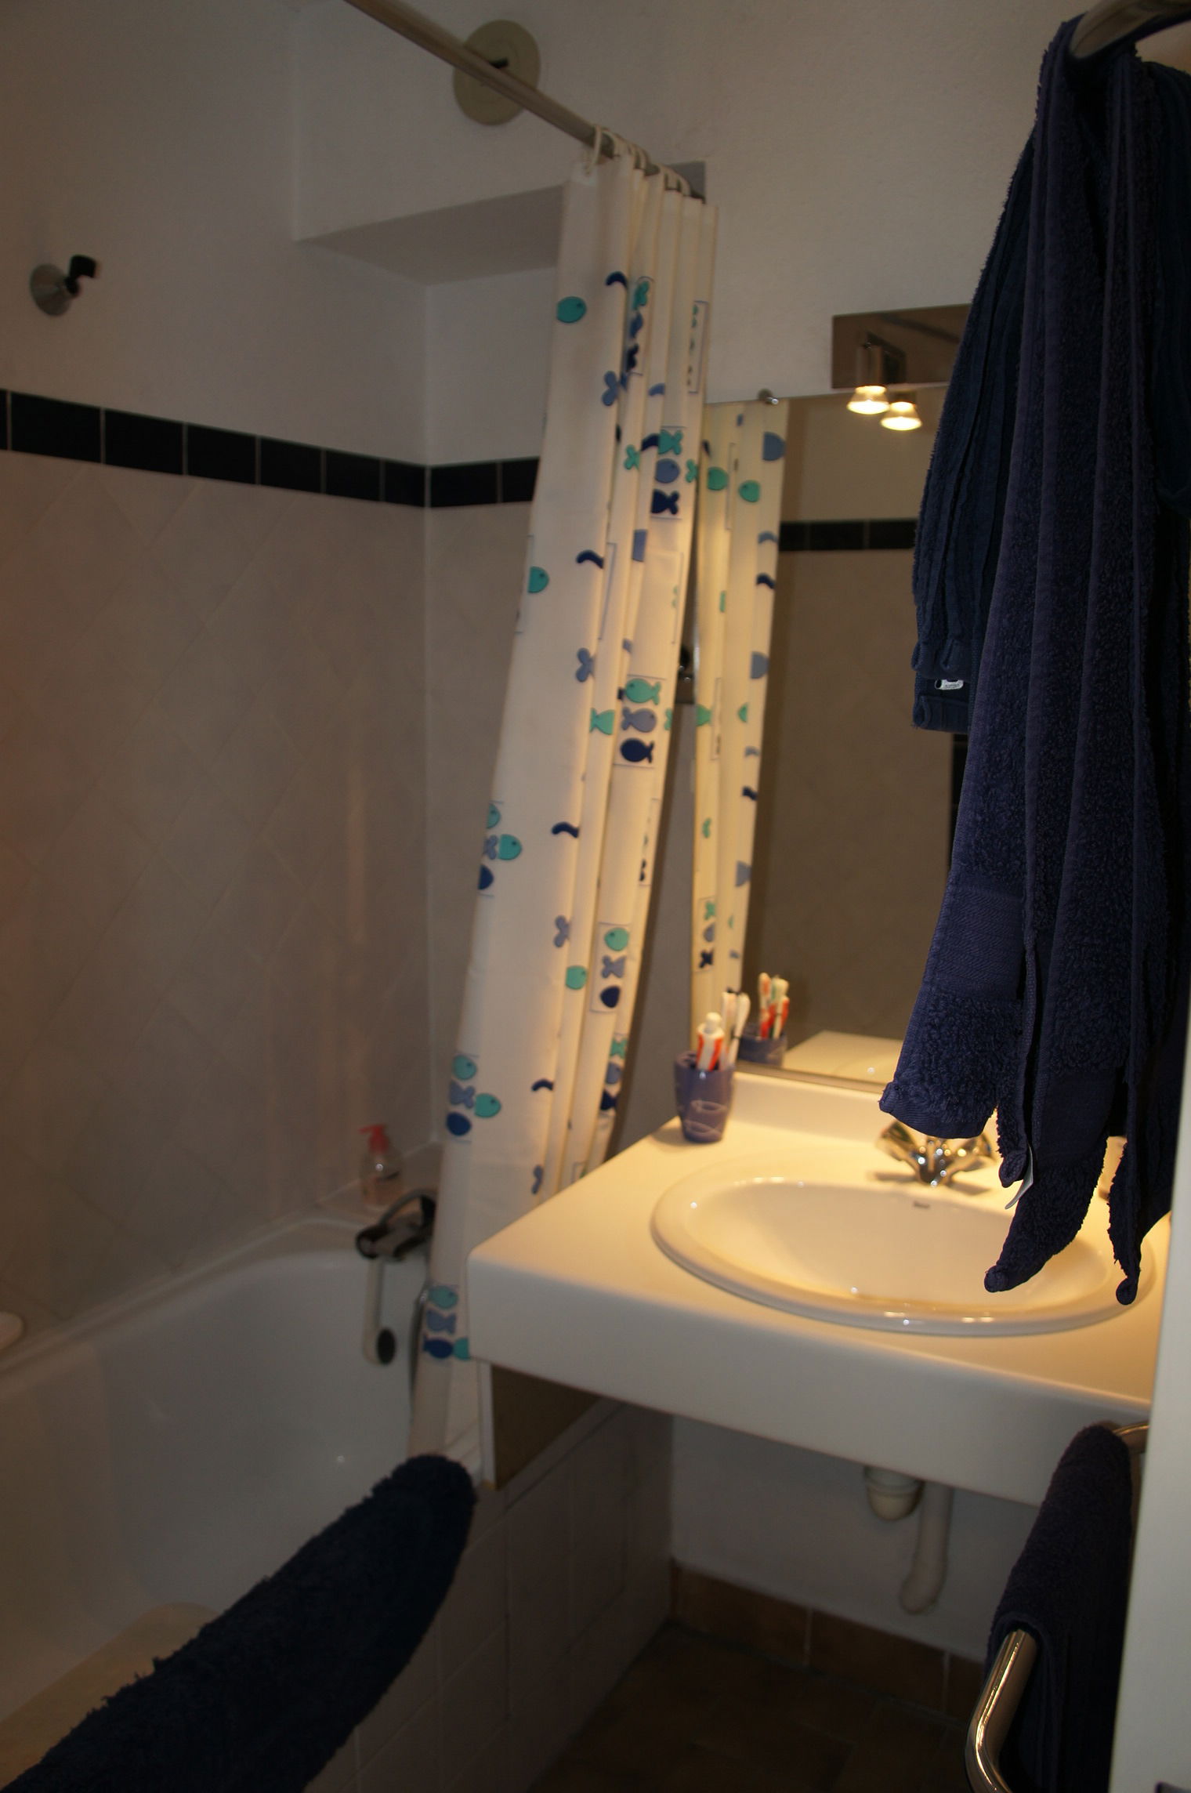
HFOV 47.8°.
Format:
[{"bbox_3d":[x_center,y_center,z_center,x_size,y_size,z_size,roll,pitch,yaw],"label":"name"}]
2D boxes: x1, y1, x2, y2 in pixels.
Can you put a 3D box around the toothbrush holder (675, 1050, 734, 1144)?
[{"bbox_3d":[0.156,0.289,1.915,0.092,0.115,0.092,0,10,0],"label":"toothbrush holder"}]

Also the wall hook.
[{"bbox_3d":[-0.681,-0.797,1.750,0.075,0.072,0.067,6,12,30],"label":"wall hook"}]

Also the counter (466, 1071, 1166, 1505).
[{"bbox_3d":[0.362,0.424,1.594,0.845,0.200,0.570,6,12,30],"label":"counter"}]

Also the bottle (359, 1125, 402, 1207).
[{"bbox_3d":[-0.381,0.471,2.364,0.068,0.148,0.065,-6,12,-30],"label":"bottle"}]

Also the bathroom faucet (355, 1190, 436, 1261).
[{"bbox_3d":[-0.281,0.531,2.213,0.180,0.125,0.190,6,12,30],"label":"bathroom faucet"}]

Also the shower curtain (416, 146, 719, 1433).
[{"bbox_3d":[-0.046,-0.046,1.745,0.180,1.770,0.560,6,12,30],"label":"shower curtain"}]

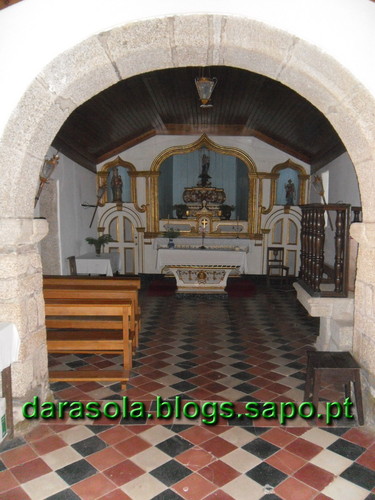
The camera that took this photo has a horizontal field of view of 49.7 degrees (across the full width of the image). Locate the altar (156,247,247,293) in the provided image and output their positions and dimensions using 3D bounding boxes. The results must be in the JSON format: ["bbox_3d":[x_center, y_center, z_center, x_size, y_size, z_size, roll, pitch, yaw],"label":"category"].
[{"bbox_3d":[0.310,0.425,8.550,1.800,0.880,0.680,0,4,3],"label":"altar"}]

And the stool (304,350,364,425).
[{"bbox_3d":[1.157,1.086,3.245,0.390,0.430,0.390,0,5,7],"label":"stool"}]

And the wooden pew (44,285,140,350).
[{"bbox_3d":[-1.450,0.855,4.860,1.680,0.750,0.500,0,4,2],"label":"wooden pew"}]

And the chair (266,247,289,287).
[{"bbox_3d":[2.140,0.428,9.600,0.440,0.940,0.460,0,4,2],"label":"chair"}]

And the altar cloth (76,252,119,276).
[{"bbox_3d":[-1.980,0.322,8.950,0.740,0.370,1.100,0,4,2],"label":"altar cloth"}]

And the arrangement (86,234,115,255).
[{"bbox_3d":[-1.970,-0.098,9.100,0.580,0.460,0.460,0,4,0],"label":"arrangement"}]

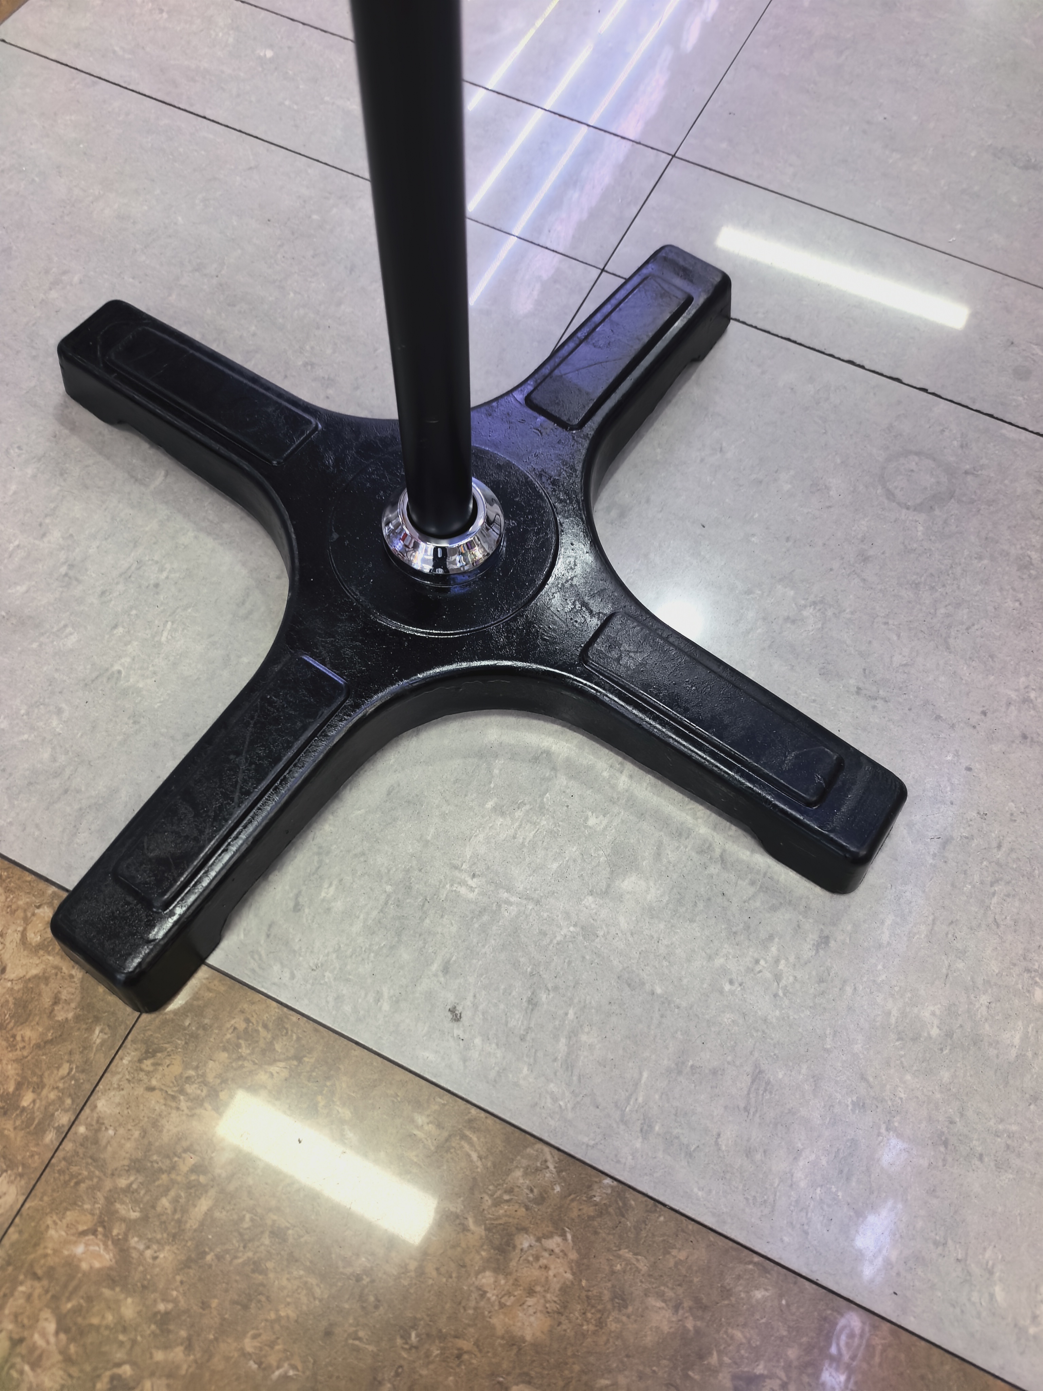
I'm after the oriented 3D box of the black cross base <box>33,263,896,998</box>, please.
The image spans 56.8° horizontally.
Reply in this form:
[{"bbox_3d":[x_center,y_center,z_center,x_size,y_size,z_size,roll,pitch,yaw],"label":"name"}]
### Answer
[{"bbox_3d":[-0.048,-0.082,0.631,0.490,0.066,0.490,-8,66,-6],"label":"black cross base"}]

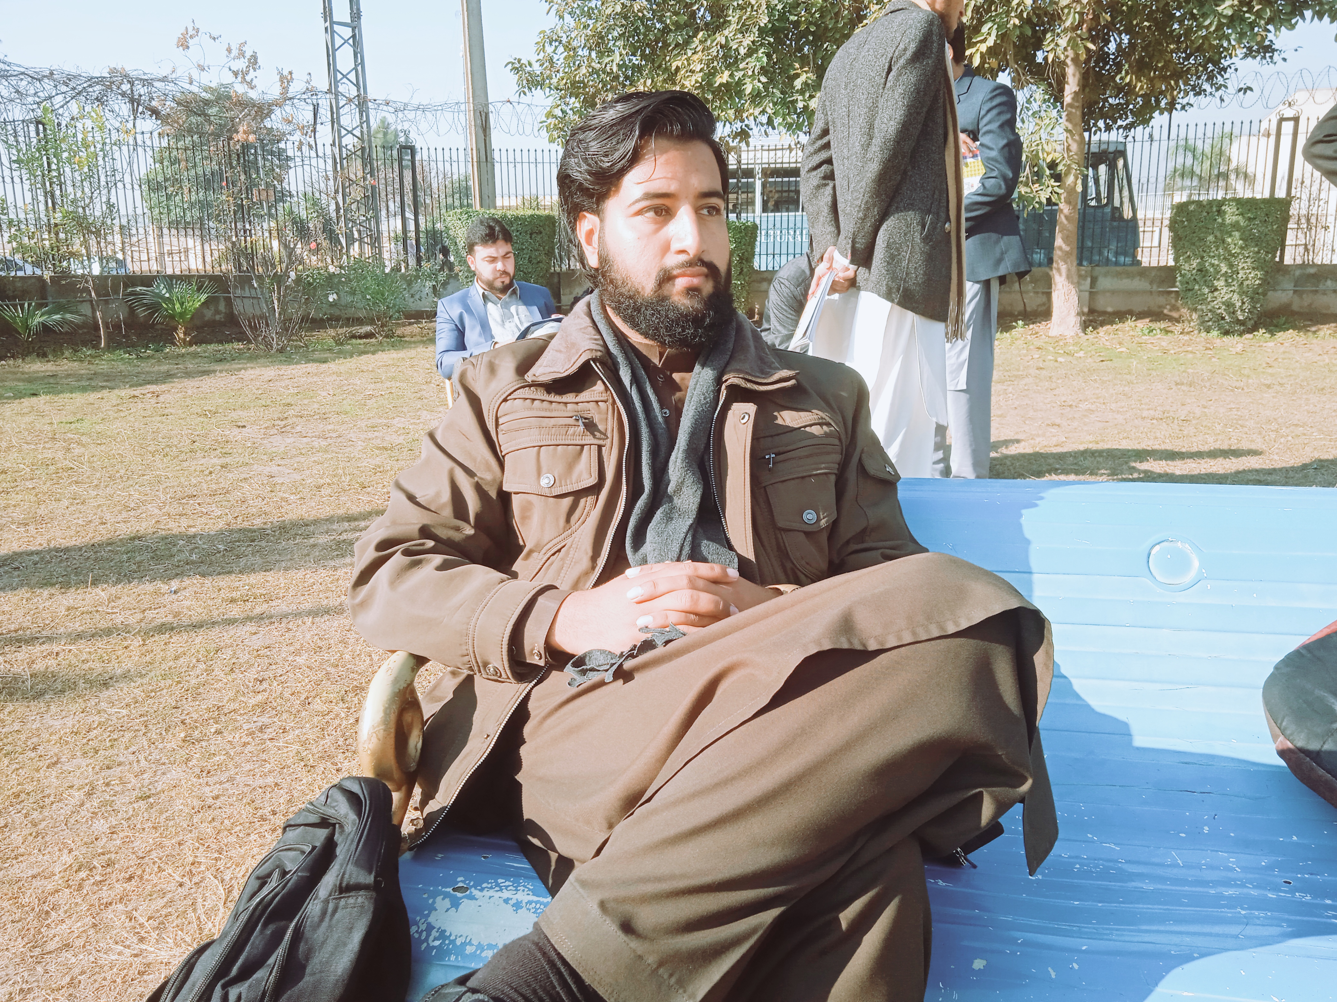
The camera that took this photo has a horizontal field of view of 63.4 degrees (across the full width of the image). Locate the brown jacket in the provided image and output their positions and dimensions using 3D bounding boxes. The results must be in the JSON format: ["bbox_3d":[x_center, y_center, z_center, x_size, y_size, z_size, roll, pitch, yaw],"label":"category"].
[{"bbox_3d":[-0.019,0.051,1.229,0.650,0.570,0.430,-1,12,-4],"label":"brown jacket"}]

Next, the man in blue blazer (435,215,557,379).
[{"bbox_3d":[-0.524,-0.405,3.779,0.560,1.170,0.780,-7,14,-27],"label":"man in blue blazer"}]

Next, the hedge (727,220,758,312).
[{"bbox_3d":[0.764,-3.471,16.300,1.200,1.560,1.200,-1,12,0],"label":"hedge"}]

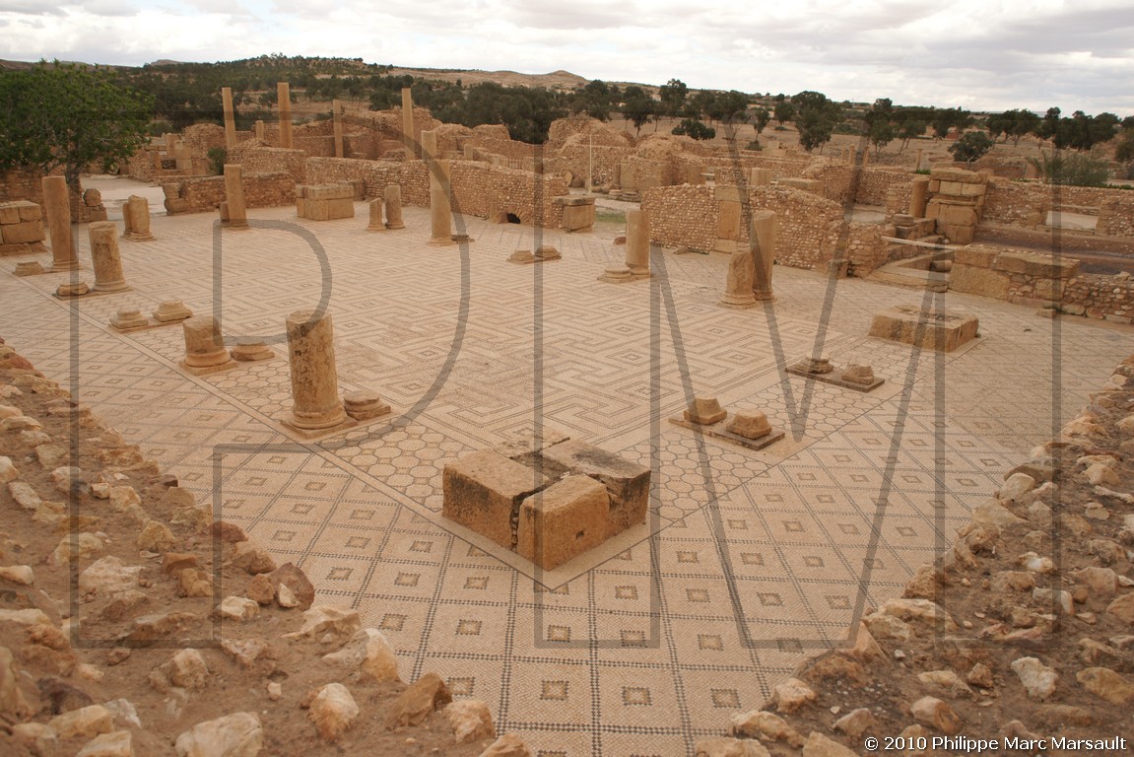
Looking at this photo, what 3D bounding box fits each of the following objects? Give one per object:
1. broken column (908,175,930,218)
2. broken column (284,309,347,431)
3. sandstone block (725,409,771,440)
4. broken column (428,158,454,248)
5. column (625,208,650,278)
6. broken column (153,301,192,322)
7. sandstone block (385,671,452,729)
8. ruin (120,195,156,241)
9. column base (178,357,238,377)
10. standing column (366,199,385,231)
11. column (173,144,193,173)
[{"bbox_3d":[12.447,-6.349,26.700,0.520,1.500,0.520,18,23,40],"label":"broken column"},{"bbox_3d":[-2.788,-0.128,8.312,0.570,1.170,0.570,18,25,41],"label":"broken column"},{"bbox_3d":[1.967,0.463,8.126,0.390,0.190,0.360,18,26,41],"label":"sandstone block"},{"bbox_3d":[-3.346,-4.631,20.060,0.650,2.150,0.650,1,19,0],"label":"broken column"},{"bbox_3d":[1.588,-2.985,16.728,0.600,1.420,0.600,1,19,0],"label":"column"},{"bbox_3d":[-6.996,-1.221,13.397,0.530,0.267,0.550,18,23,40],"label":"broken column"},{"bbox_3d":[-0.429,0.932,2.196,0.199,0.130,0.157,-4,20,-13],"label":"sandstone block"},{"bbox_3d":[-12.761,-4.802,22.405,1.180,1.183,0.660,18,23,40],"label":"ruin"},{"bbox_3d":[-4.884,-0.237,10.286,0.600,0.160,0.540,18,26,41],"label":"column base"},{"bbox_3d":[-6.997,-6.019,27.630,0.640,1.044,0.640,18,23,40],"label":"standing column"},{"bbox_3d":[-19.513,-11.287,38.500,0.700,1.500,0.750,18,23,40],"label":"column"}]

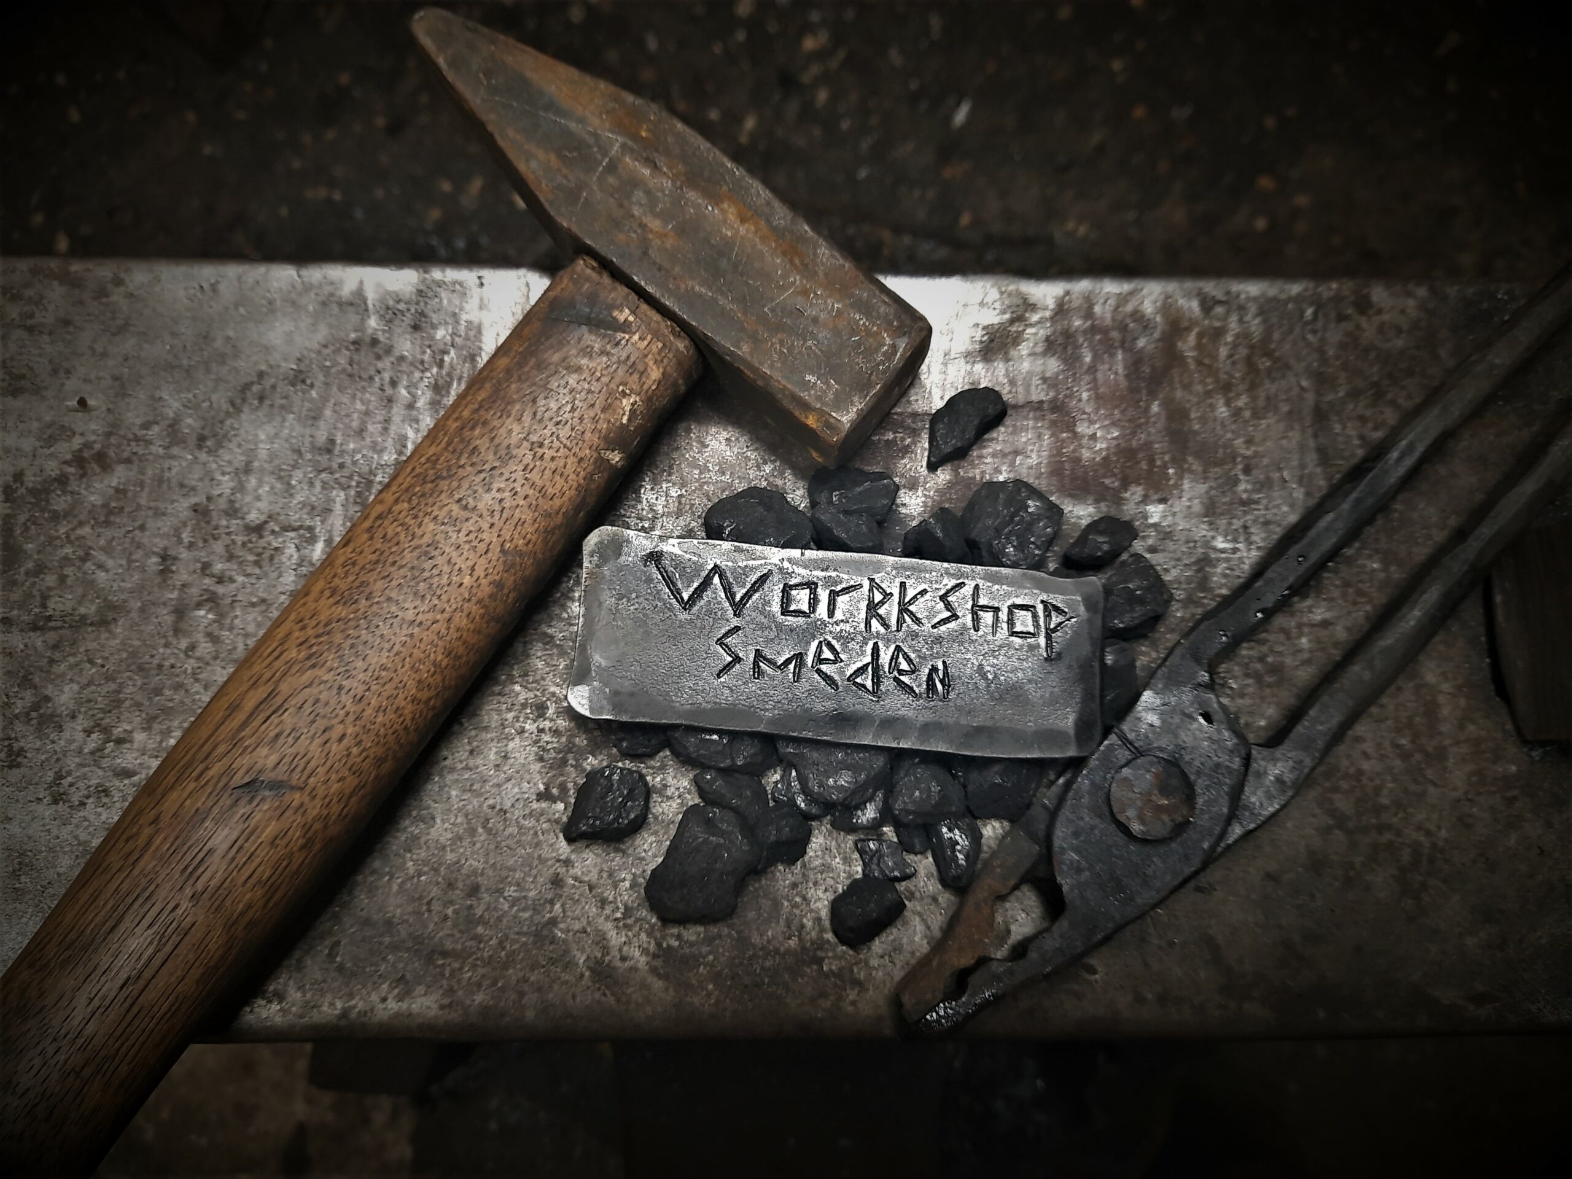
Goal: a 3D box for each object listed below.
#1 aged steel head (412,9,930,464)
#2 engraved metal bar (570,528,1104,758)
[{"bbox_3d":[-0.028,-0.083,0.260,0.134,0.035,0.036,38,82,4],"label":"aged steel head"},{"bbox_3d":[0.011,0.012,0.248,0.116,0.005,0.041,5,80,-1],"label":"engraved metal bar"}]

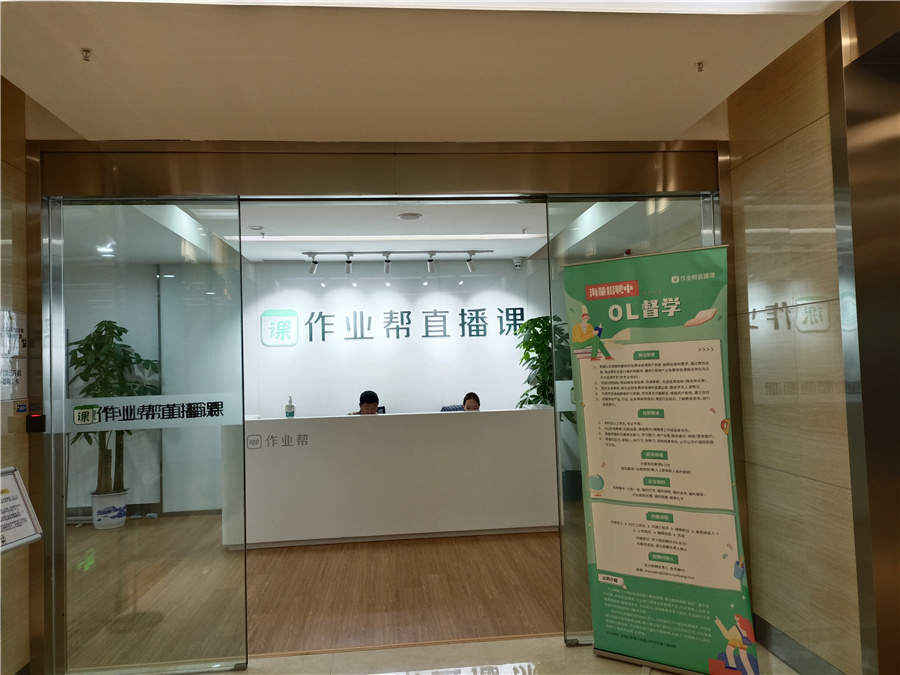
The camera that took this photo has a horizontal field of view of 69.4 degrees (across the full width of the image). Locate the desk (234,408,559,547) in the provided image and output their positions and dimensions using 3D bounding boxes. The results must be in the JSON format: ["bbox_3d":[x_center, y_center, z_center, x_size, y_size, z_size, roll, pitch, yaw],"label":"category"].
[{"bbox_3d":[-0.510,1.259,6.104,2.997,1.108,0.700,-2,-2,-6],"label":"desk"}]

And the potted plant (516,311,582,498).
[{"bbox_3d":[1.140,0.781,7.151,0.860,2.050,0.760,-2,-2,-6],"label":"potted plant"}]

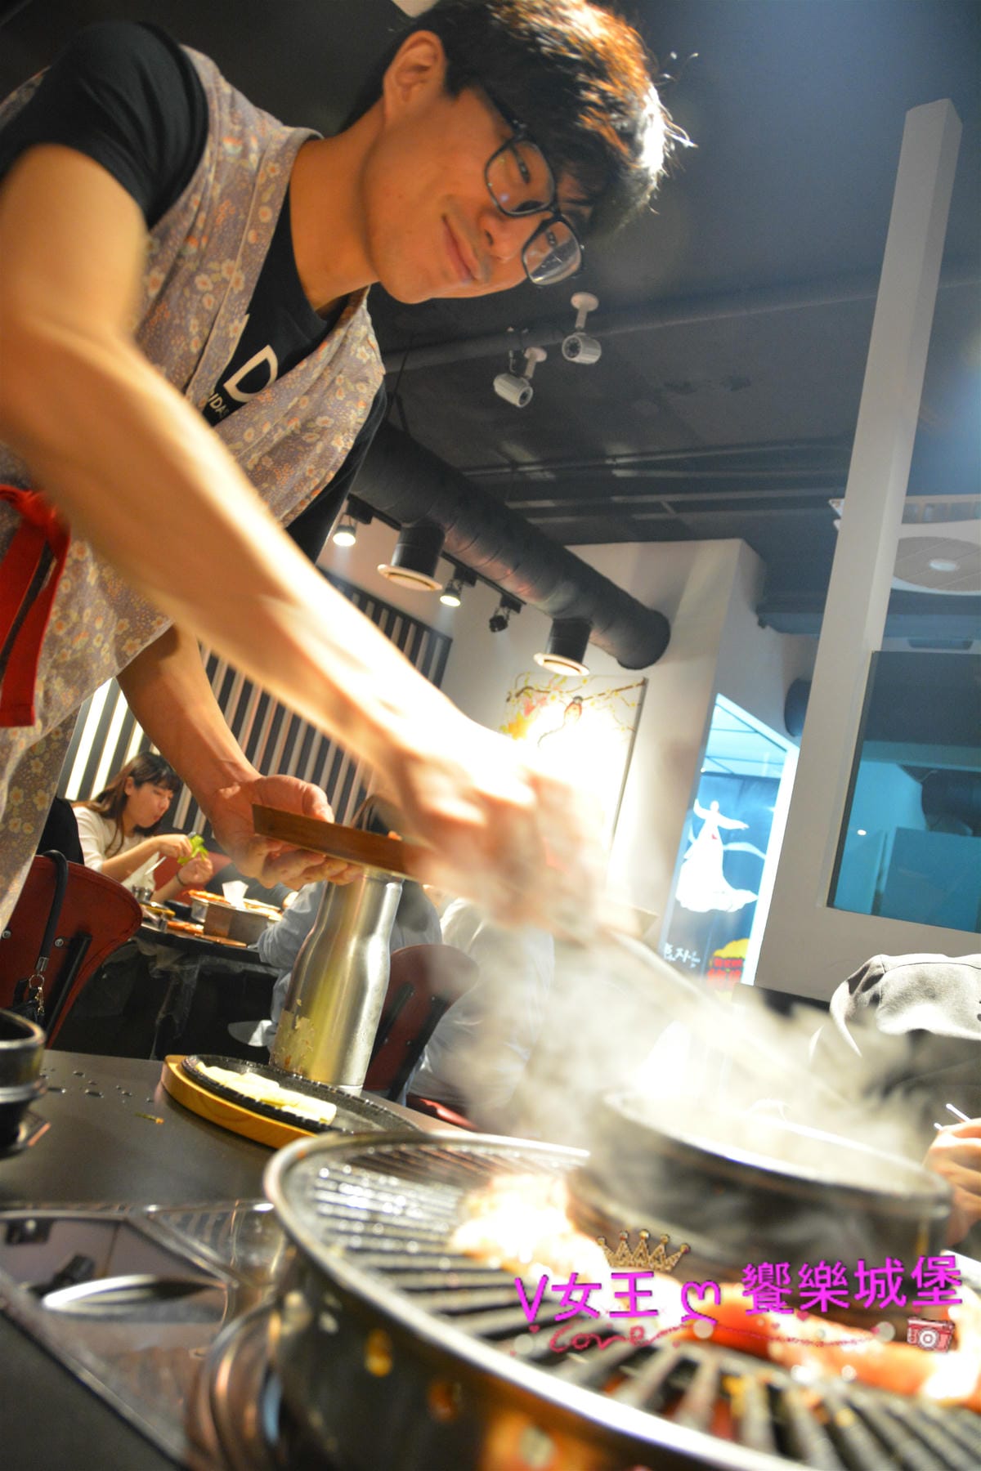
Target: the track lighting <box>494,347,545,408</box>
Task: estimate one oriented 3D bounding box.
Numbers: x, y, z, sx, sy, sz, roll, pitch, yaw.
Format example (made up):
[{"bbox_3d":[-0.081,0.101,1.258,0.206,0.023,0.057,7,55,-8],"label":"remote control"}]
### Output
[{"bbox_3d":[0.098,-1.197,3.700,0.130,0.178,0.080,10,-10,18],"label":"track lighting"}]

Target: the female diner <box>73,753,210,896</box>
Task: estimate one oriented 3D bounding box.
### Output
[{"bbox_3d":[-1.146,0.635,3.251,0.720,1.207,0.520,8,-11,30],"label":"female diner"}]

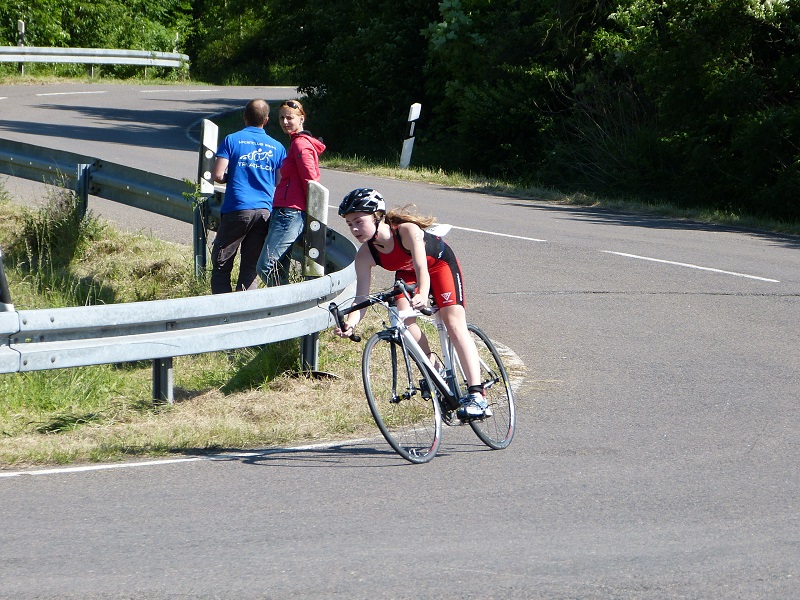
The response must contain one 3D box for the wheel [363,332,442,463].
[{"bbox_3d":[0.010,0.472,21.823,0.090,0.668,0.668,-22,-7,26],"label":"wheel"}]

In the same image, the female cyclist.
[{"bbox_3d":[0.076,0.029,22.288,0.480,1.220,0.840,-19,-6,24],"label":"female cyclist"}]

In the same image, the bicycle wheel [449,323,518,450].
[{"bbox_3d":[0.417,0.434,22.722,0.090,0.668,0.668,-19,-5,23],"label":"bicycle wheel"}]

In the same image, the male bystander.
[{"bbox_3d":[-1.086,-0.570,32.300,0.510,1.740,0.400,-1,3,-14],"label":"male bystander"}]

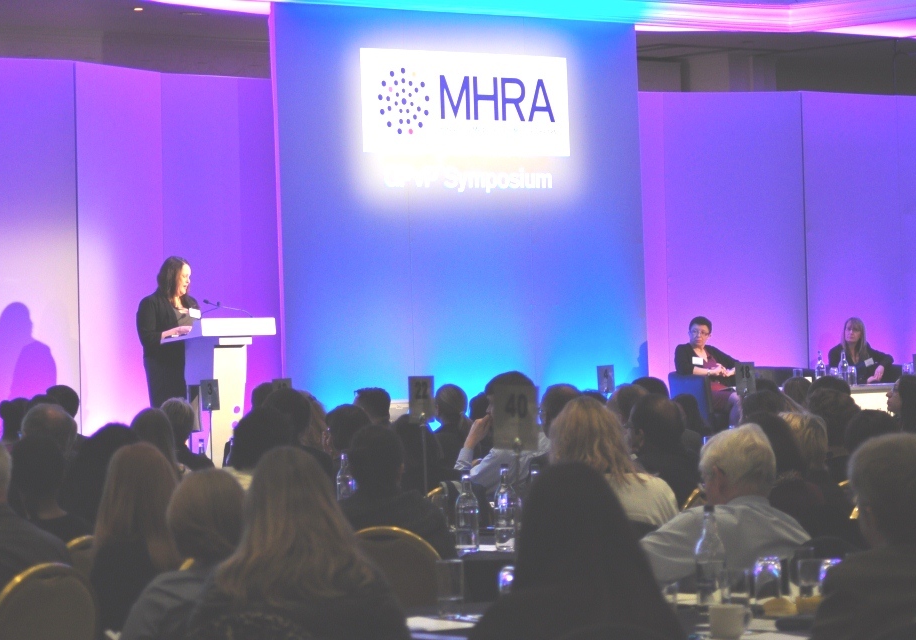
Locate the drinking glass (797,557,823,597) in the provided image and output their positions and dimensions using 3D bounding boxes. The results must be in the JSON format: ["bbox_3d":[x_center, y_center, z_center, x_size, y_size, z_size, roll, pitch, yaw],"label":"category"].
[{"bbox_3d":[0.900,0.683,7.170,0.070,0.140,0.070,-2,-1,0],"label":"drinking glass"}]

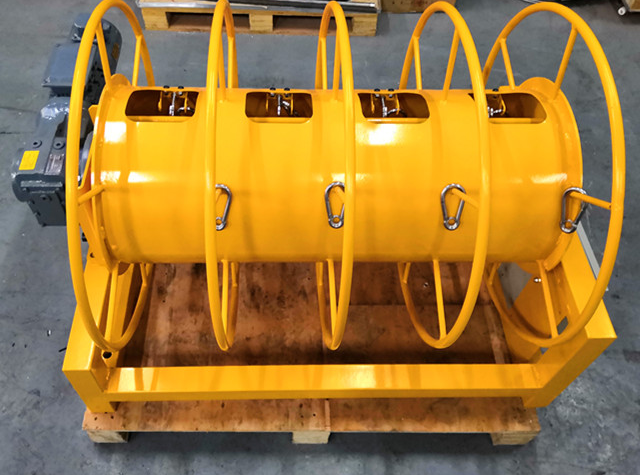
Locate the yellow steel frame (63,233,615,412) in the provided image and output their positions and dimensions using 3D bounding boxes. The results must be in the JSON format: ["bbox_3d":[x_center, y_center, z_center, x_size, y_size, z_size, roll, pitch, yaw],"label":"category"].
[{"bbox_3d":[0.010,0.018,1.417,1.200,0.390,0.800,0,51,-3],"label":"yellow steel frame"}]

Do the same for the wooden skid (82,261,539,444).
[{"bbox_3d":[-0.021,0.180,1.613,1.175,0.120,0.900,0,51,-3],"label":"wooden skid"}]

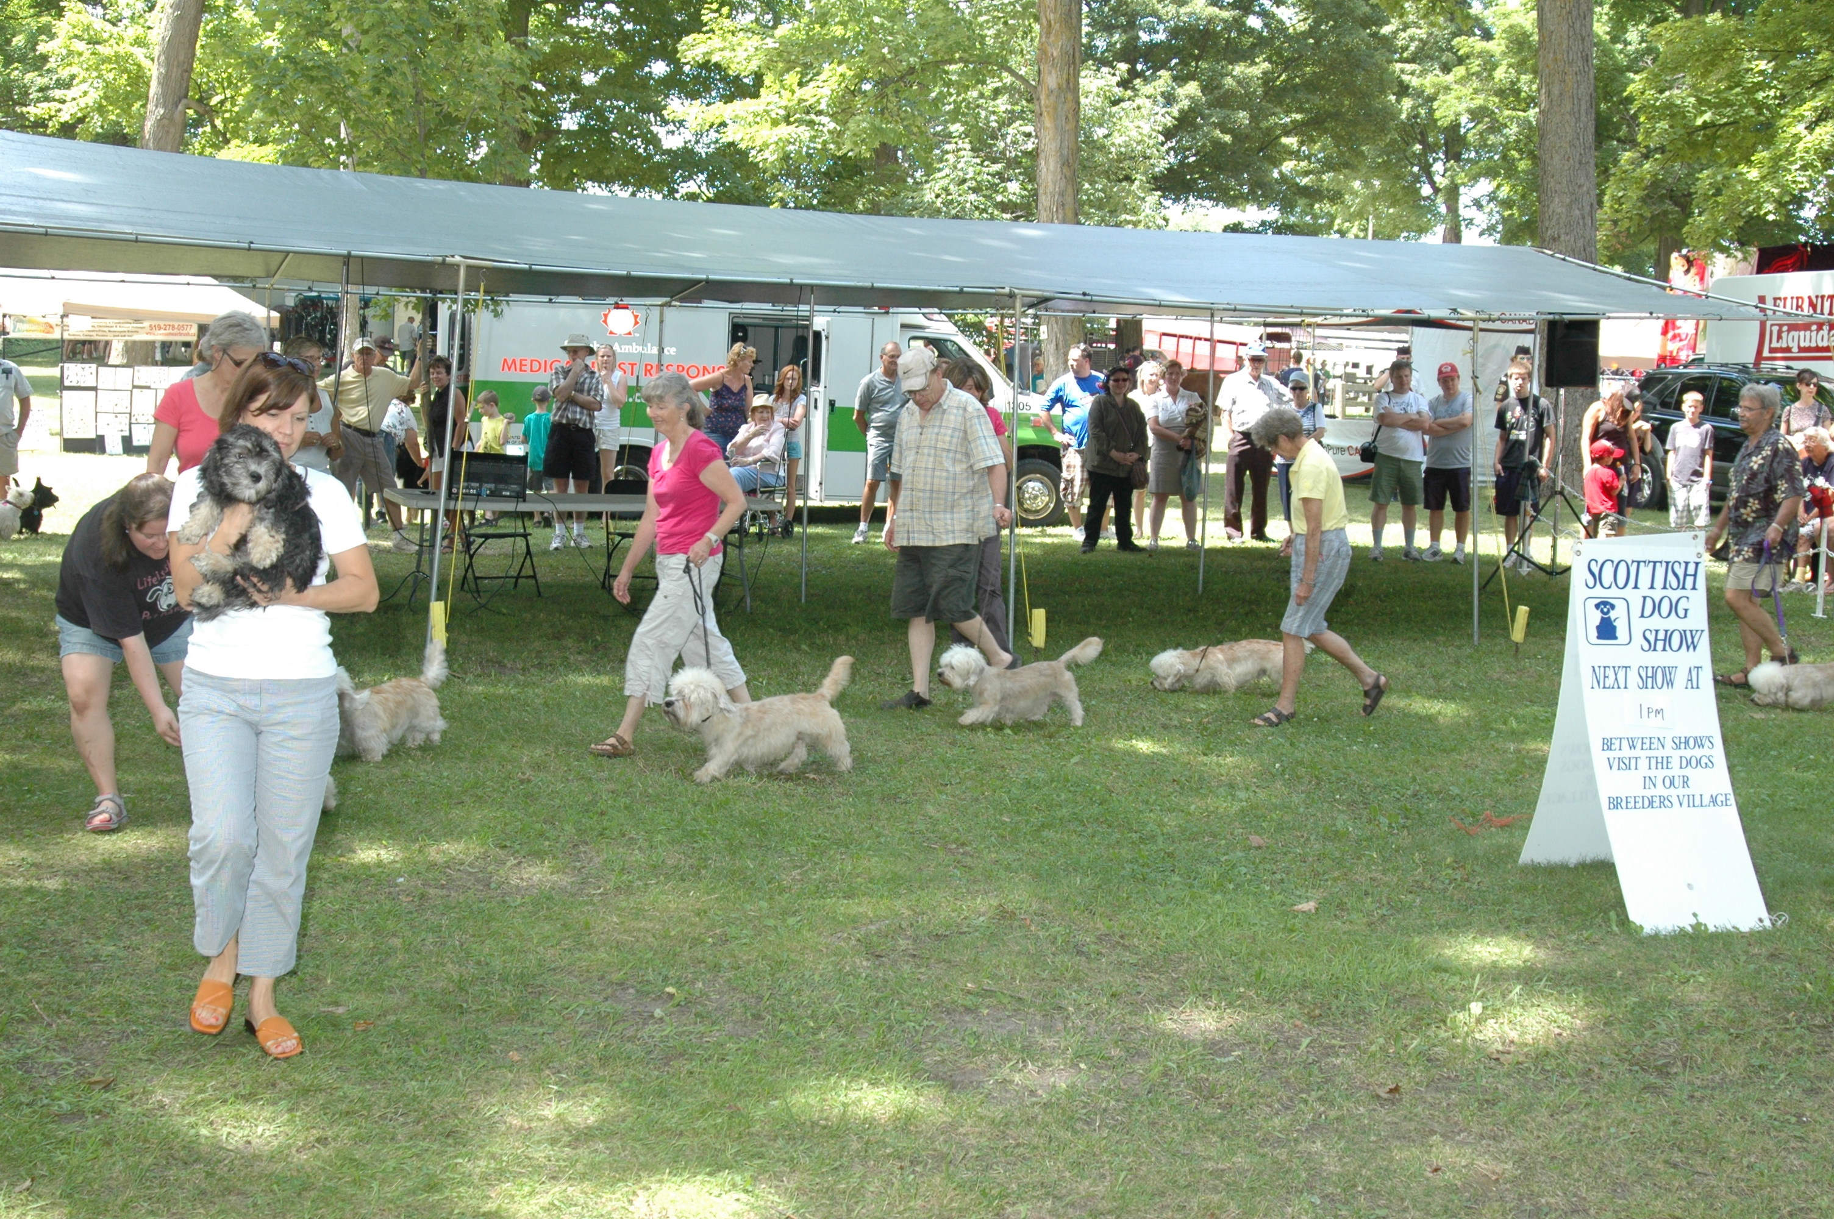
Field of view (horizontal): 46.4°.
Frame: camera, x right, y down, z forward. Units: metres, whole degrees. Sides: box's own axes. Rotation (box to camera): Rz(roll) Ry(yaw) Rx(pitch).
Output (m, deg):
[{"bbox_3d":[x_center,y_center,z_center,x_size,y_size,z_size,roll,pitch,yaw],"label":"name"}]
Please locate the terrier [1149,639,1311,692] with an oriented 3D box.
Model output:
[{"bbox_3d":[1.616,0.297,10.999,0.790,0.280,0.230,0,7,-9],"label":"terrier"}]

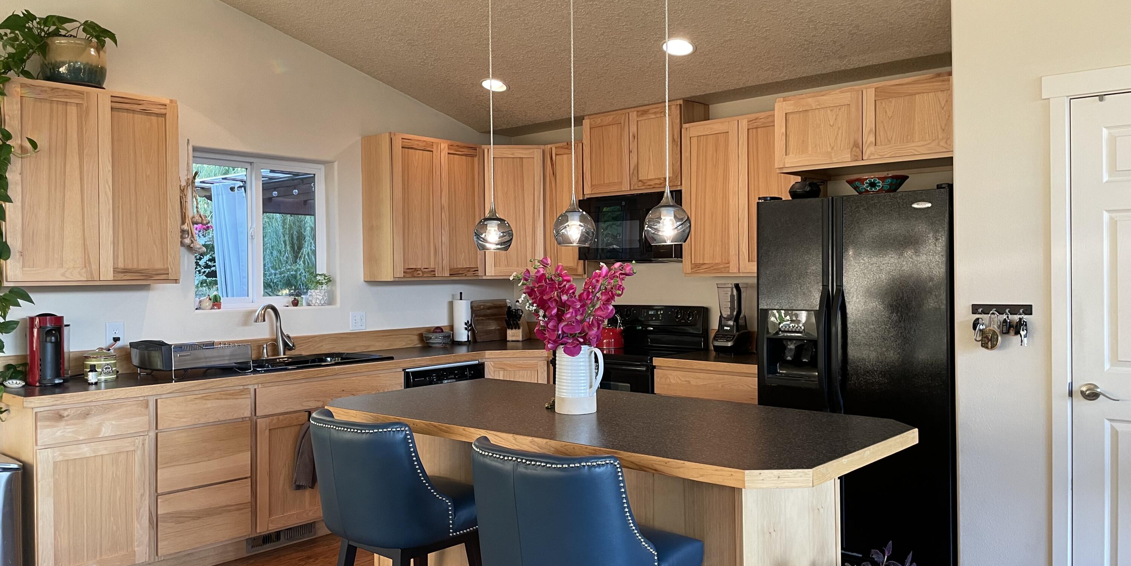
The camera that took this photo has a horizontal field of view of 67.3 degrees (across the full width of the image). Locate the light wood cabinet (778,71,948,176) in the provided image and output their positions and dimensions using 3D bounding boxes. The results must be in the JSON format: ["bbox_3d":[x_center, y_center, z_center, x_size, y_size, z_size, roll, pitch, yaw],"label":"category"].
[{"bbox_3d":[1.600,-0.754,4.235,0.907,0.378,0.600,0,1,42],"label":"light wood cabinet"}]

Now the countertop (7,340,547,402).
[{"bbox_3d":[-1.158,0.455,4.778,0.960,0.040,3.420,0,1,41],"label":"countertop"}]

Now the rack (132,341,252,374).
[{"bbox_3d":[-1.887,0.376,4.272,0.410,0.160,0.440,0,1,42],"label":"rack"}]

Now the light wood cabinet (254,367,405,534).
[{"bbox_3d":[-1.451,0.863,4.702,0.610,0.780,0.915,0,1,41],"label":"light wood cabinet"}]

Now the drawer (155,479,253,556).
[{"bbox_3d":[-1.873,1.105,4.185,0.485,0.274,0.447,0,1,42],"label":"drawer"}]

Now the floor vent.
[{"bbox_3d":[-1.461,1.314,4.396,0.017,0.084,0.397,0,1,42],"label":"floor vent"}]

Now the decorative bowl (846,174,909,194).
[{"bbox_3d":[1.511,-0.463,4.112,0.315,0.120,0.315,-1,1,0],"label":"decorative bowl"}]

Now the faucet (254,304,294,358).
[{"bbox_3d":[-1.661,0.279,4.829,0.070,0.310,0.290,0,1,17],"label":"faucet"}]

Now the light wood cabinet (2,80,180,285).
[{"bbox_3d":[-2.283,-0.445,4.046,0.317,0.905,0.752,0,1,42],"label":"light wood cabinet"}]

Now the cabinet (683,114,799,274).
[{"bbox_3d":[1.077,-0.491,4.894,0.754,0.905,0.320,0,1,42],"label":"cabinet"}]

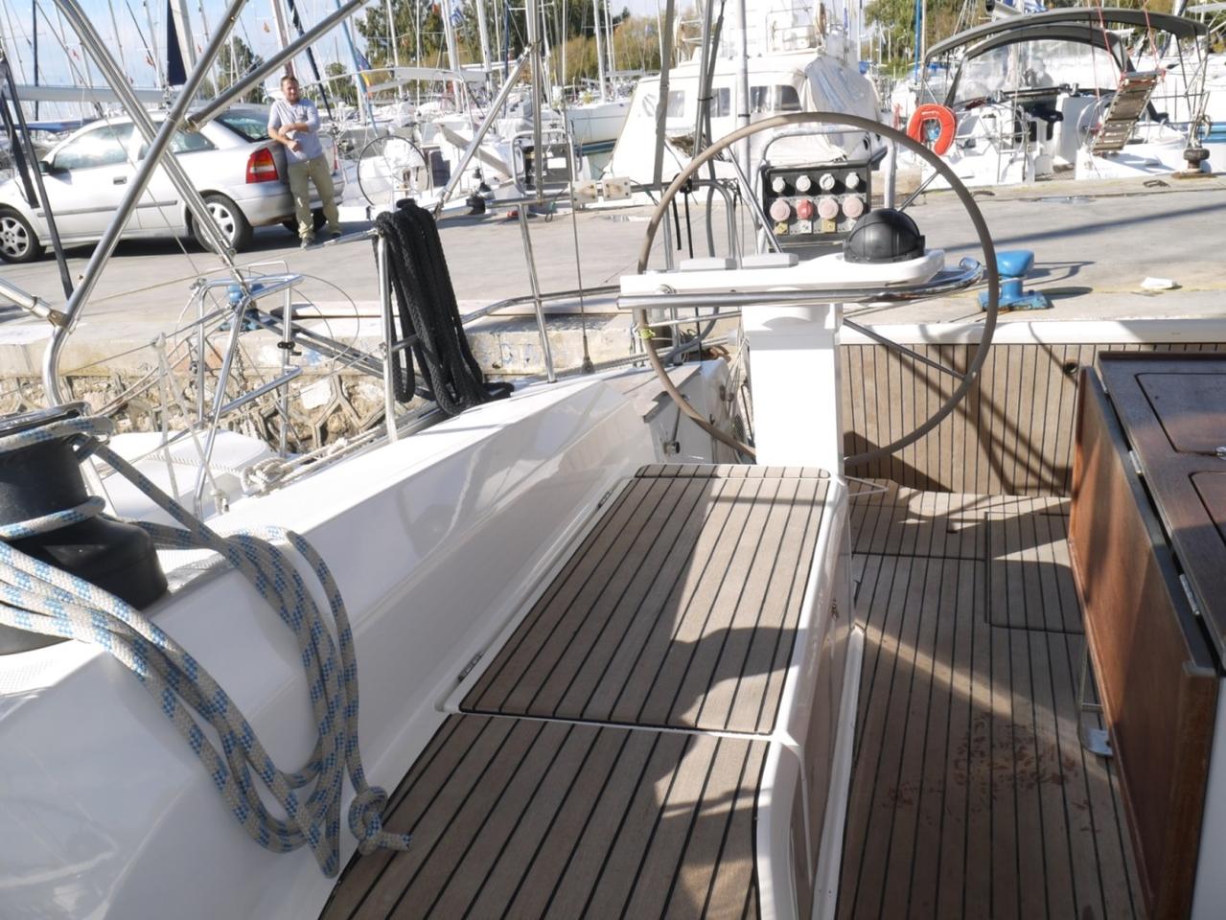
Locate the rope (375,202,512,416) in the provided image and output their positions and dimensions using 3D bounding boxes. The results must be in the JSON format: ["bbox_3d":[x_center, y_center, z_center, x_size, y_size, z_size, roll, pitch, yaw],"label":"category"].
[{"bbox_3d":[-0.483,-0.432,2.840,0.180,0.560,0.340,10,25,34],"label":"rope"}]

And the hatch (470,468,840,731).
[{"bbox_3d":[0.145,0.214,1.923,0.465,0.040,1.097,0,19,17],"label":"hatch"}]

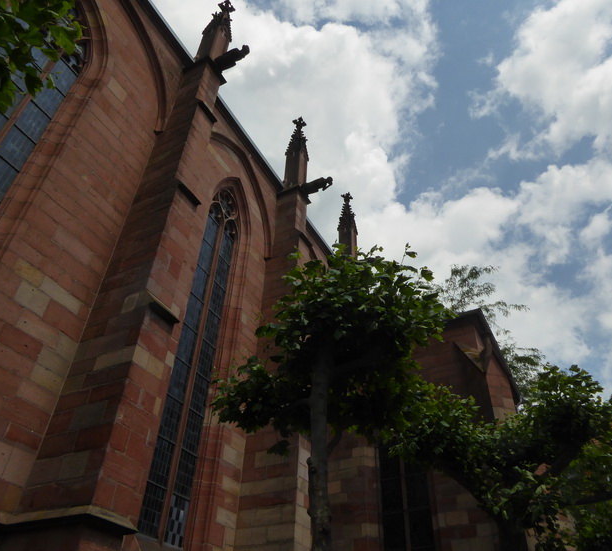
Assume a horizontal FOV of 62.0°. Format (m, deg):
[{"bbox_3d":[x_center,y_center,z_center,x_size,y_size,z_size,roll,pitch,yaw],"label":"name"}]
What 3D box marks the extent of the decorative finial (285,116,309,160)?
[{"bbox_3d":[-0.299,-5.940,21.939,0.740,3.034,0.740,-17,-44,21],"label":"decorative finial"}]

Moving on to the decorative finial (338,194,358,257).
[{"bbox_3d":[1.985,-2.318,24.588,0.740,4.958,0.740,-17,-44,21],"label":"decorative finial"}]

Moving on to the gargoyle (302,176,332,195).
[{"bbox_3d":[0.412,-3.359,19.173,1.184,0.444,0.326,-17,-44,21],"label":"gargoyle"}]

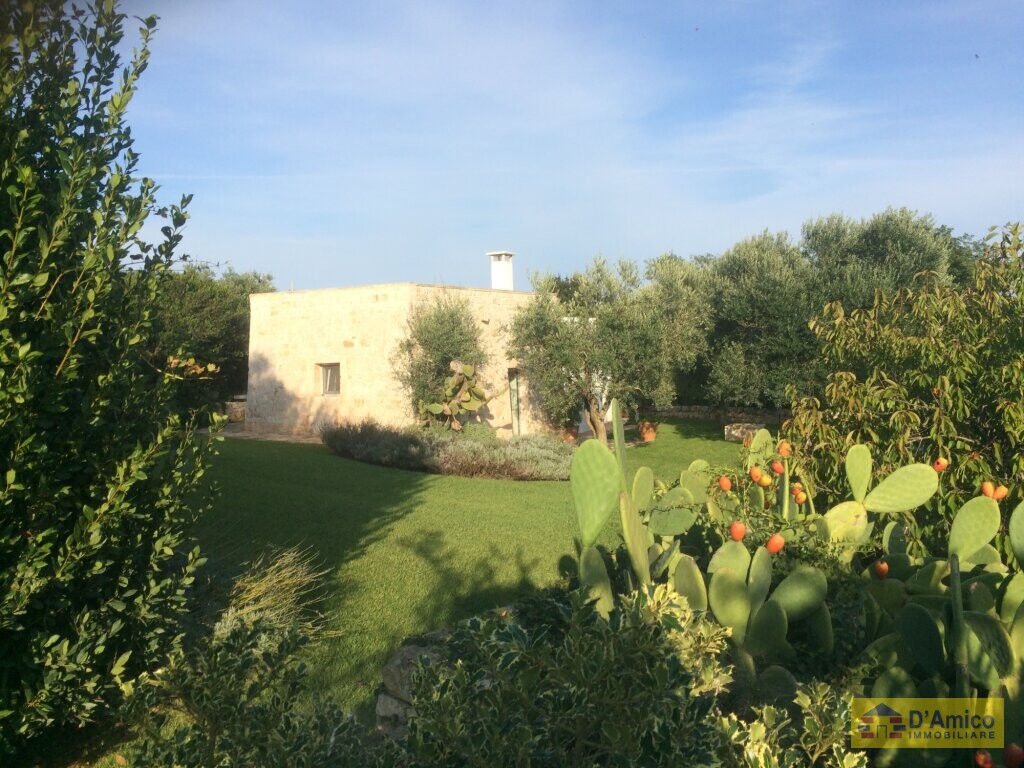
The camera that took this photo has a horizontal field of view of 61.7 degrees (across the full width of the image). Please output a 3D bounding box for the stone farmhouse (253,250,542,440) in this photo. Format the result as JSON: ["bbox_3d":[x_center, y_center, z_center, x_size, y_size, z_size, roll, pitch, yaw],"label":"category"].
[{"bbox_3d":[-3.500,-1.330,29.400,7.100,5.800,7.600,-1,0,37],"label":"stone farmhouse"}]

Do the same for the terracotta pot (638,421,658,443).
[{"bbox_3d":[3.650,1.280,23.000,0.500,0.560,0.500,-1,0,0],"label":"terracotta pot"}]

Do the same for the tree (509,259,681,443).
[{"bbox_3d":[2.100,-0.790,21.900,4.300,4.750,4.200,-1,0,0],"label":"tree"}]

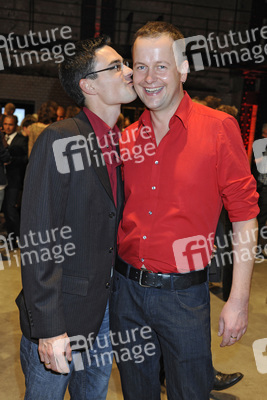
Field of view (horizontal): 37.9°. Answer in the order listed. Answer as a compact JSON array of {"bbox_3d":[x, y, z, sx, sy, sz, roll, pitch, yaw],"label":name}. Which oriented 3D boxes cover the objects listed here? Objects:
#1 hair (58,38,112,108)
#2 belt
[{"bbox_3d":[-0.145,-0.395,1.200,0.185,0.200,0.170,-9,11,11],"label":"hair"},{"bbox_3d":[0.091,0.224,1.310,0.345,0.065,0.250,7,15,26],"label":"belt"}]

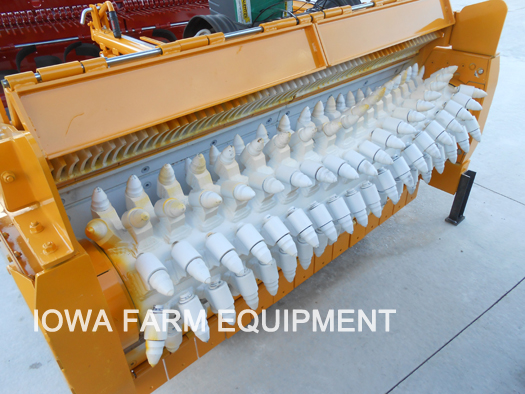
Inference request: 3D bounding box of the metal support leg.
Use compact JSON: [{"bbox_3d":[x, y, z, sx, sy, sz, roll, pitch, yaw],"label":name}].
[{"bbox_3d":[1.270,0.009,2.516,0.123,0.341,0.072,-27,40,-33],"label":"metal support leg"}]

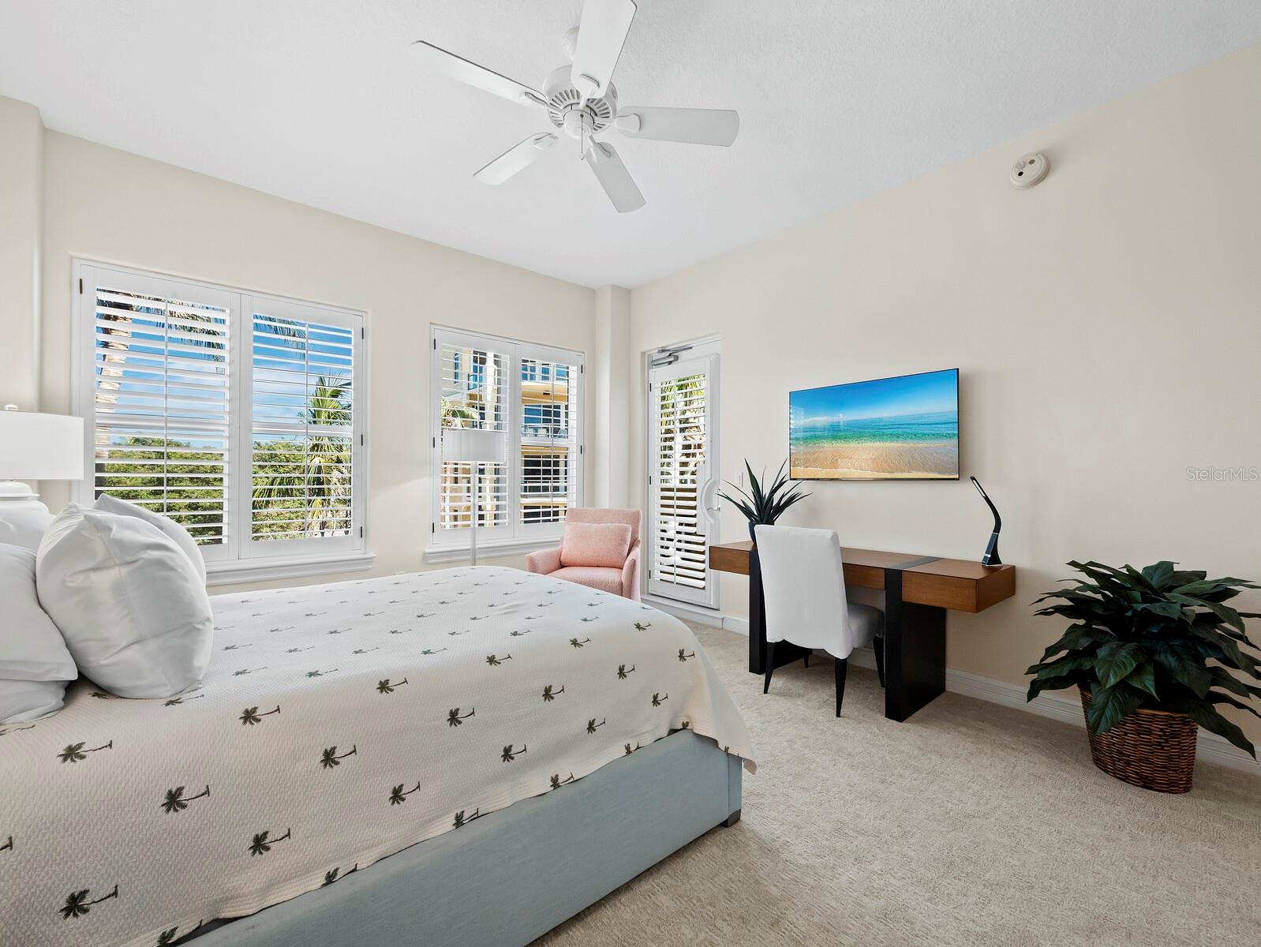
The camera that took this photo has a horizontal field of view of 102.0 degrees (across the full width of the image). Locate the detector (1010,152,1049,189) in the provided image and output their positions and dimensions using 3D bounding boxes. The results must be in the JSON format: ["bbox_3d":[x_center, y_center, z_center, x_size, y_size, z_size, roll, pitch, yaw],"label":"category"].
[{"bbox_3d":[2.046,-1.562,2.623,0.055,0.145,0.145,1,-1,-43],"label":"detector"}]

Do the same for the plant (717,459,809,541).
[{"bbox_3d":[0.889,0.206,3.426,0.540,0.570,0.560,0,-1,0],"label":"plant"}]

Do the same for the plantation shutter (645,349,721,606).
[{"bbox_3d":[0.445,0.064,4.437,0.060,2.075,0.808,1,-1,-43],"label":"plantation shutter"}]

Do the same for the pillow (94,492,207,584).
[{"bbox_3d":[-1.651,0.314,1.727,0.260,0.500,0.520,-30,19,-38],"label":"pillow"}]

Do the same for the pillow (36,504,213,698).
[{"bbox_3d":[-1.326,0.315,1.360,0.260,0.500,0.520,-30,19,-38],"label":"pillow"}]

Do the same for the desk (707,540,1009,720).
[{"bbox_3d":[1.263,0.864,3.048,0.567,0.753,1.523,0,-1,-41],"label":"desk"}]

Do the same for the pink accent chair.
[{"bbox_3d":[-0.335,0.782,4.112,0.800,0.940,0.800,0,-1,15],"label":"pink accent chair"}]

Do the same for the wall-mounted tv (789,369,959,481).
[{"bbox_3d":[1.478,-0.263,3.200,0.050,0.614,1.038,1,-1,-43],"label":"wall-mounted tv"}]

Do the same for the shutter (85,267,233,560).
[{"bbox_3d":[-2.612,-0.284,2.862,0.642,1.610,0.060,0,-1,-41],"label":"shutter"}]

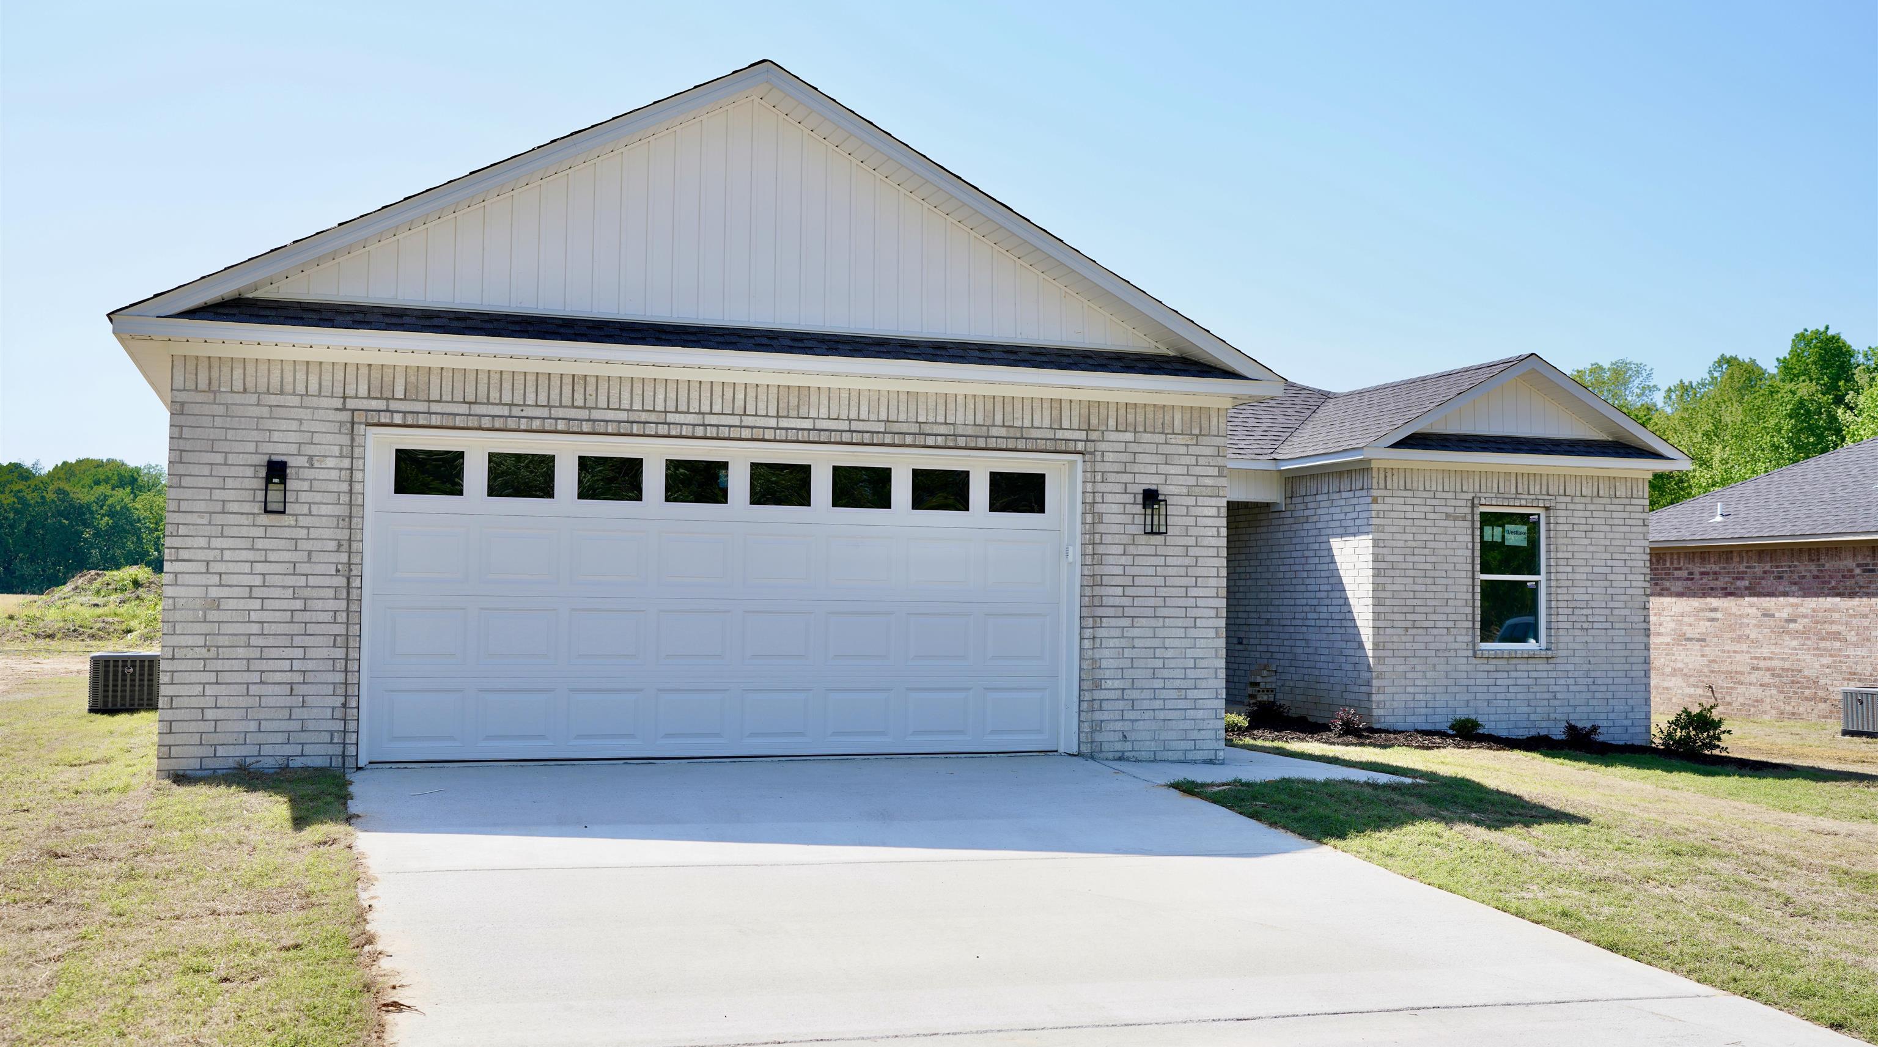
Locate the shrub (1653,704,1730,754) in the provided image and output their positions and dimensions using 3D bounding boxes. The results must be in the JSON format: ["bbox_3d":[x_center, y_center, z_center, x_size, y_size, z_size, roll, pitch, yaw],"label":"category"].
[{"bbox_3d":[8.237,2.251,19.979,0.800,0.570,0.750,1,-3,-18],"label":"shrub"}]

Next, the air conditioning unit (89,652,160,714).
[{"bbox_3d":[-8.672,1.700,19.681,0.790,0.655,0.770,1,-3,-18],"label":"air conditioning unit"}]

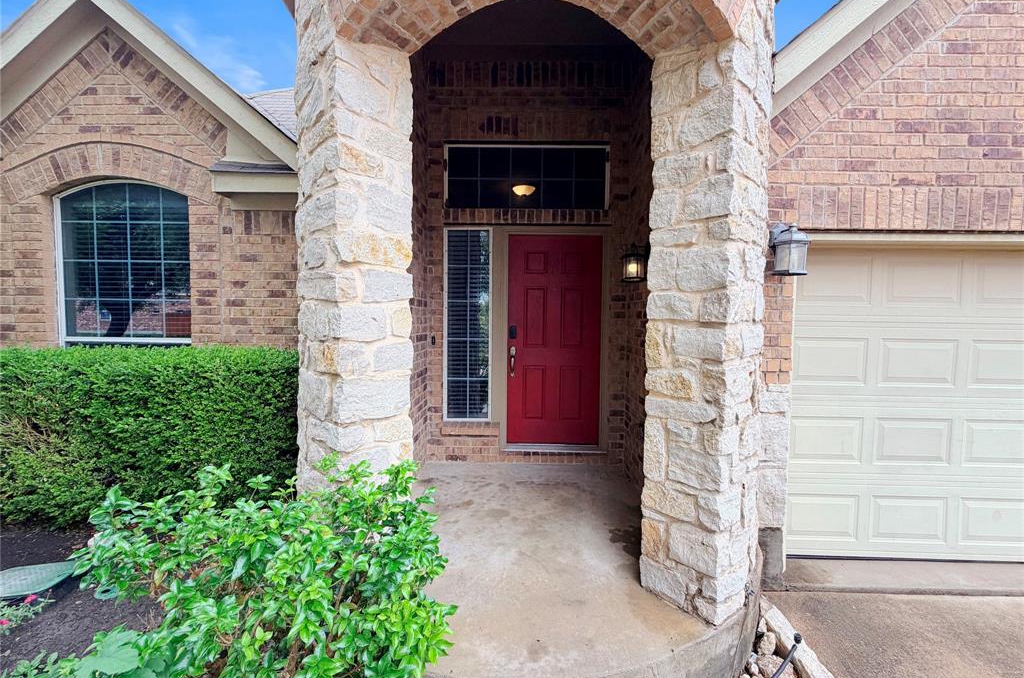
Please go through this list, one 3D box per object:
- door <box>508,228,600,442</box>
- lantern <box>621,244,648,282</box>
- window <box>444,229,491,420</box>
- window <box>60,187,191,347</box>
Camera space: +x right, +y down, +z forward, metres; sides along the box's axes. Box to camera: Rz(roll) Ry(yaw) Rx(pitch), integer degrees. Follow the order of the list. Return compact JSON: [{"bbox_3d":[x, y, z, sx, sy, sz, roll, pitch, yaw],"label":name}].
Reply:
[{"bbox_3d":[0.402,0.017,4.026,0.910,2.030,0.060,1,3,1],"label":"door"},{"bbox_3d":[0.985,-0.605,3.310,0.210,0.320,0.190,1,3,1],"label":"lantern"},{"bbox_3d":[-0.427,-0.128,4.006,0.460,1.840,0.090,1,3,1],"label":"window"},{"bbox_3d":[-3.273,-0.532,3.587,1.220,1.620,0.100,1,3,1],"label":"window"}]

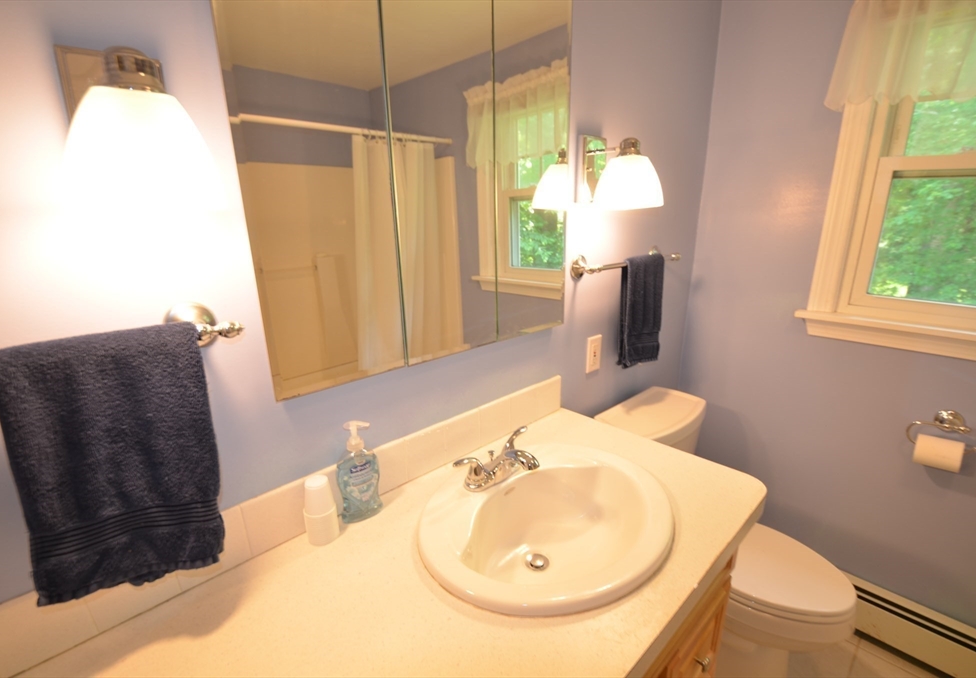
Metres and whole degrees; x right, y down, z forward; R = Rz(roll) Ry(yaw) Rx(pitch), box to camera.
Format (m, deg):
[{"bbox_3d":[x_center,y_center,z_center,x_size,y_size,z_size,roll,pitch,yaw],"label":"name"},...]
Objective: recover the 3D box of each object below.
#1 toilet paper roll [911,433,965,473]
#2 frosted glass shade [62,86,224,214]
[{"bbox_3d":[1.374,0.347,1.295,0.100,0.100,0.105,-16,22,-40],"label":"toilet paper roll"},{"bbox_3d":[-0.373,-0.200,0.462,0.155,0.124,0.155,-15,21,-40],"label":"frosted glass shade"}]

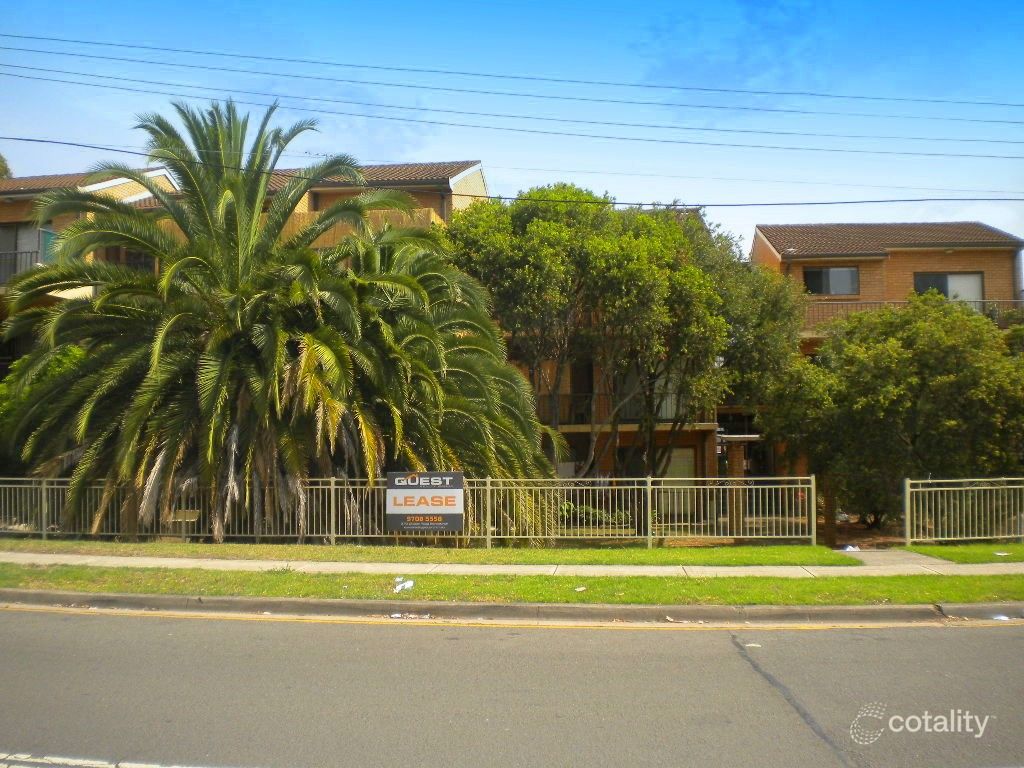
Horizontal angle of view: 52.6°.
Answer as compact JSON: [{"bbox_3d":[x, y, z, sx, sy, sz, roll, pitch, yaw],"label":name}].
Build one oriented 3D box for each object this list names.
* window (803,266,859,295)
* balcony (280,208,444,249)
[{"bbox_3d":[9.807,-3.184,31.850,1.700,0.870,0.140,-1,-2,6],"label":"window"},{"bbox_3d":[-3.671,-3.634,25.858,3.680,0.960,2.000,-1,-2,6],"label":"balcony"}]

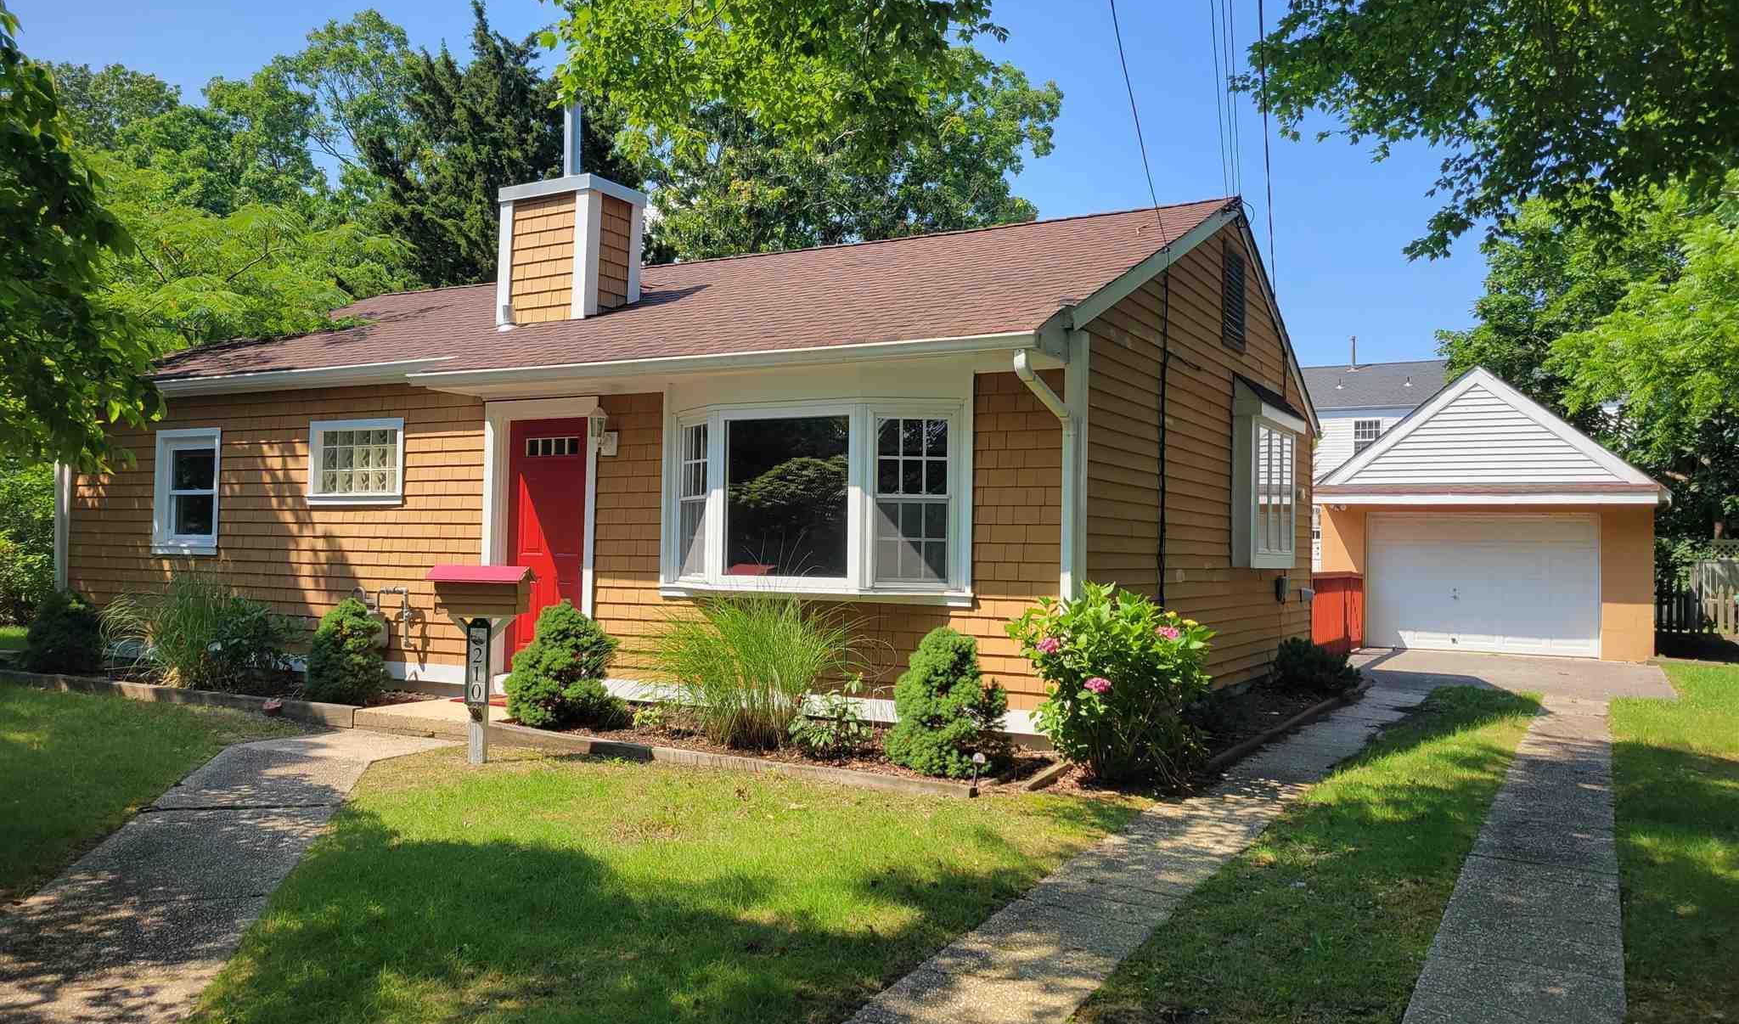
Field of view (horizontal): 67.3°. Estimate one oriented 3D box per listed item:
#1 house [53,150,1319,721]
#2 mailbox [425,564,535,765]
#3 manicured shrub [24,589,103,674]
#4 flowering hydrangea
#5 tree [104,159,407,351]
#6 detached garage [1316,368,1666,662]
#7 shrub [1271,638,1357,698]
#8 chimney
[{"bbox_3d":[-1.869,-0.661,13.794,11.350,4.670,8.550,0,-2,29],"label":"house"},{"bbox_3d":[-2.314,0.886,7.750,0.640,1.200,0.250,1,-2,12],"label":"mailbox"},{"bbox_3d":[-7.600,1.088,12.300,0.760,0.840,0.760,0,-2,29],"label":"manicured shrub"},{"bbox_3d":[1.366,0.959,7.400,1.150,1.150,1.100,0,-2,29],"label":"flowering hydrangea"},{"bbox_3d":[-9.081,-1.658,19.000,6.200,6.900,6.200,0,-2,29],"label":"tree"},{"bbox_3d":[10.441,0.078,21.897,4.840,4.220,6.600,0,-2,29],"label":"detached garage"},{"bbox_3d":[4.275,1.434,12.550,0.860,0.600,0.800,0,-2,29],"label":"shrub"},{"bbox_3d":[-2.627,-2.585,11.428,1.050,2.100,0.780,0,-2,29],"label":"chimney"}]

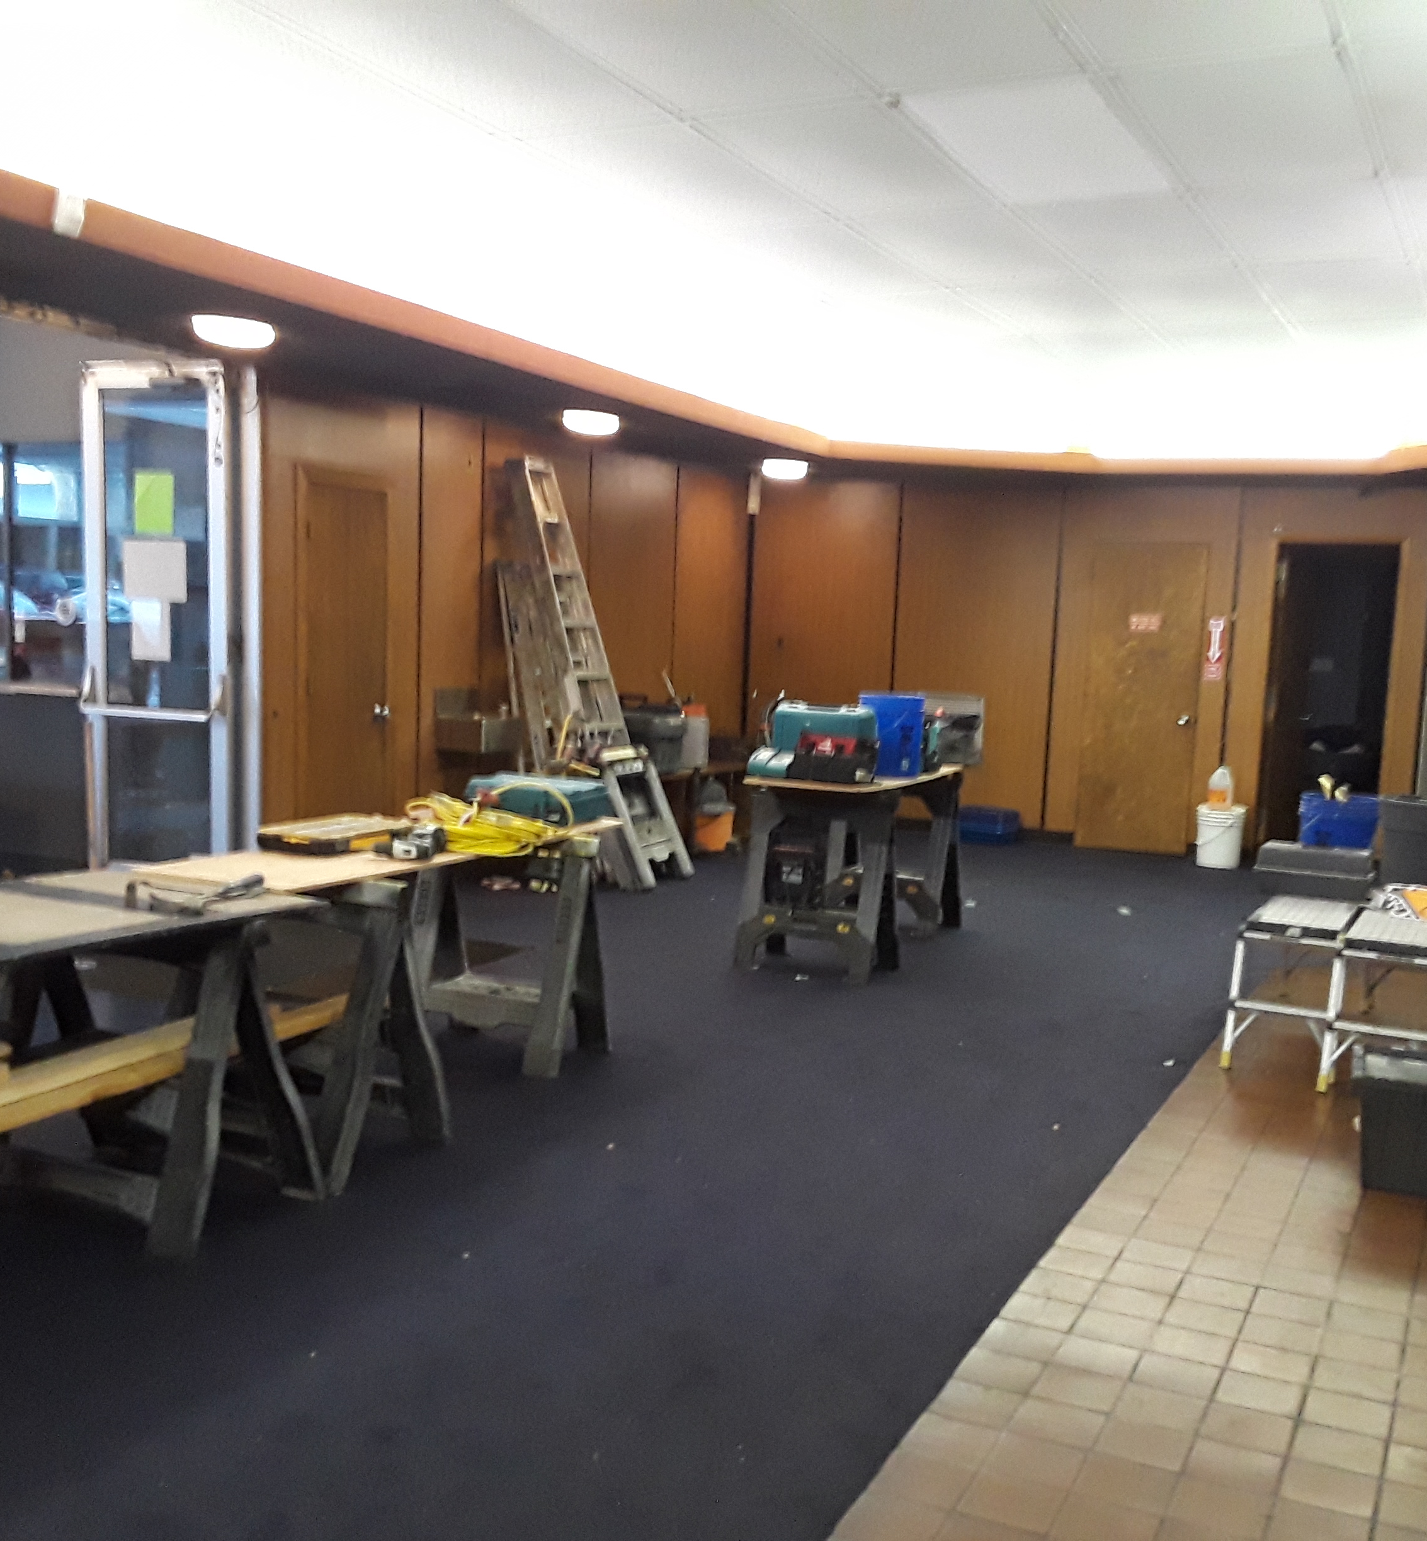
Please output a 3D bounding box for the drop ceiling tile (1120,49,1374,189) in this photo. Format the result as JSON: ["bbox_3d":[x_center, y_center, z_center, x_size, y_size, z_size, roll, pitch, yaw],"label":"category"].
[{"bbox_3d":[1.577,-1.872,4.826,0.600,0.020,1.200,4,5,26],"label":"drop ceiling tile"}]

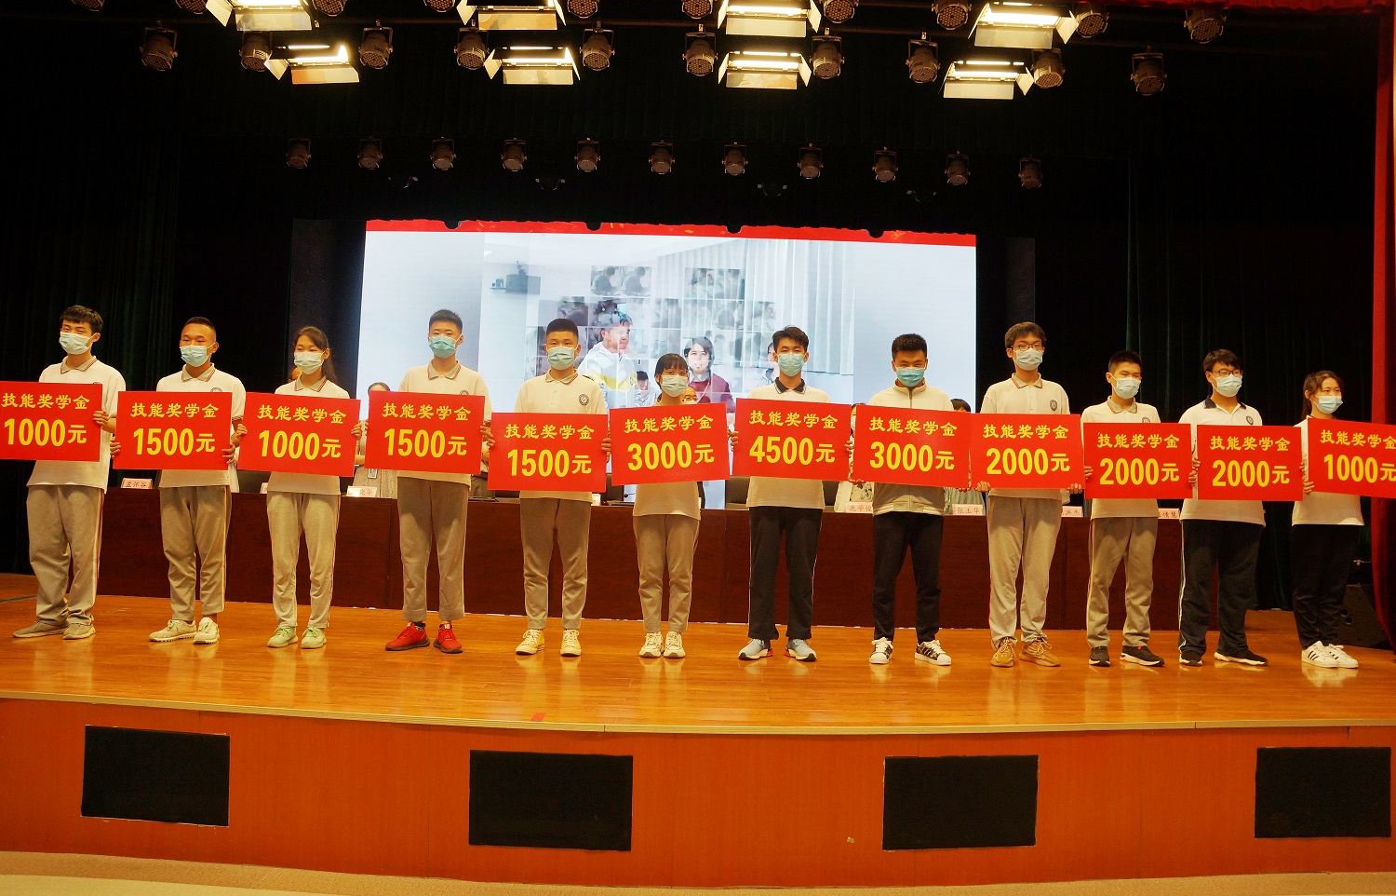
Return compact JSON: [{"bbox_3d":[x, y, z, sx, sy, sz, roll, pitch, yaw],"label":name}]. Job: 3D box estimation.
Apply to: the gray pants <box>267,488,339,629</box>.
[{"bbox_3d":[-2.110,0.549,4.980,0.370,0.850,0.260,2,-2,0],"label":"gray pants"}]

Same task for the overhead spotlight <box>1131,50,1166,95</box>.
[{"bbox_3d":[3.460,-2.883,7.158,0.270,0.300,0.240,2,-1,0],"label":"overhead spotlight"}]

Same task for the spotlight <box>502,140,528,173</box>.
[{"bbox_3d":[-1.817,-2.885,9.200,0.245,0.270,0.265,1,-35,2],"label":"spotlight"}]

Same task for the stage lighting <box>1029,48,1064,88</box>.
[{"bbox_3d":[2.675,-2.937,7.168,0.270,0.300,0.240,2,-1,0],"label":"stage lighting"}]

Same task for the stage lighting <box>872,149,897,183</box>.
[{"bbox_3d":[1.979,-2.988,9.876,0.270,0.300,0.240,2,-1,0],"label":"stage lighting"}]

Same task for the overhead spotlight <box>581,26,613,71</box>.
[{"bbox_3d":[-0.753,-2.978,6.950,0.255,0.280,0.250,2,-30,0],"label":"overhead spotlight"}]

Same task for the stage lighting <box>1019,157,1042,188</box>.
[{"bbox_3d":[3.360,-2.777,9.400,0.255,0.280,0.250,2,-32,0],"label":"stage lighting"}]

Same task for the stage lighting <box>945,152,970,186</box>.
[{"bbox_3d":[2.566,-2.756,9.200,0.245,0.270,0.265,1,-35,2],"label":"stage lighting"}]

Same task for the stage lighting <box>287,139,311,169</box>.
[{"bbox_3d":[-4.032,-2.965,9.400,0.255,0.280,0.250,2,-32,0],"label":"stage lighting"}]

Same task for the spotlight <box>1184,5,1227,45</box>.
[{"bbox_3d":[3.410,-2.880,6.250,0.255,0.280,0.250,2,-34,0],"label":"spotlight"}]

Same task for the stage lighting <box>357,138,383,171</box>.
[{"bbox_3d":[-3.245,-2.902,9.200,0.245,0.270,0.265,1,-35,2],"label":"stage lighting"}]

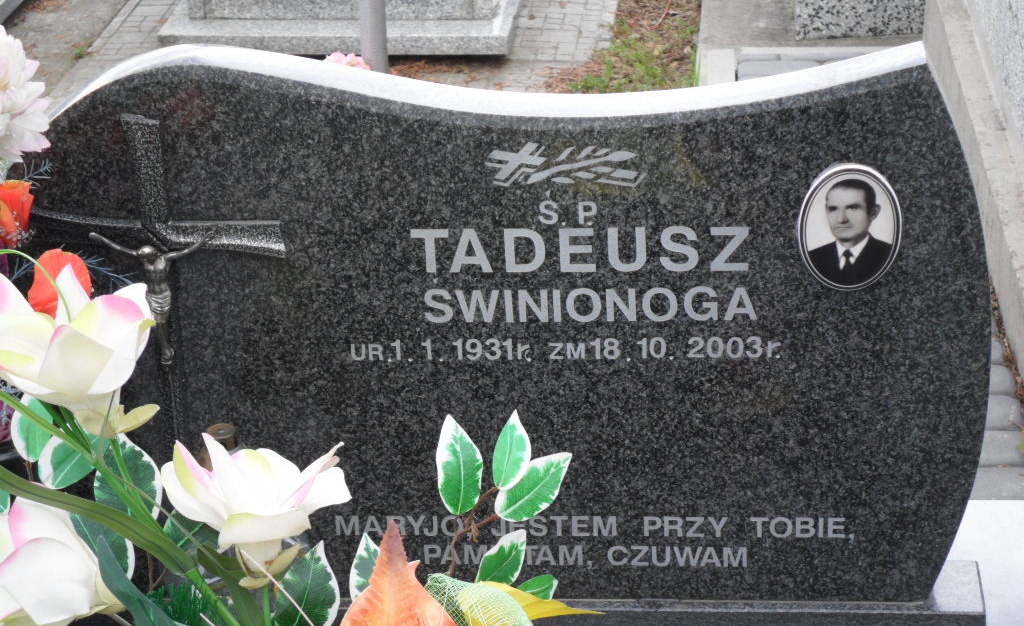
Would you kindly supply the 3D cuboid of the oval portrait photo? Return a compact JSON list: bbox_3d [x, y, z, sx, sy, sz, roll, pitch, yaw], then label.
[{"bbox_3d":[0.297,-0.074,2.232,0.090,0.120,0.009,0,22,5],"label":"oval portrait photo"}]

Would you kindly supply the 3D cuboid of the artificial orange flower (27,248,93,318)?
[{"bbox_3d":[-0.389,-0.024,2.190,0.062,0.065,0.050,0,22,5],"label":"artificial orange flower"}]

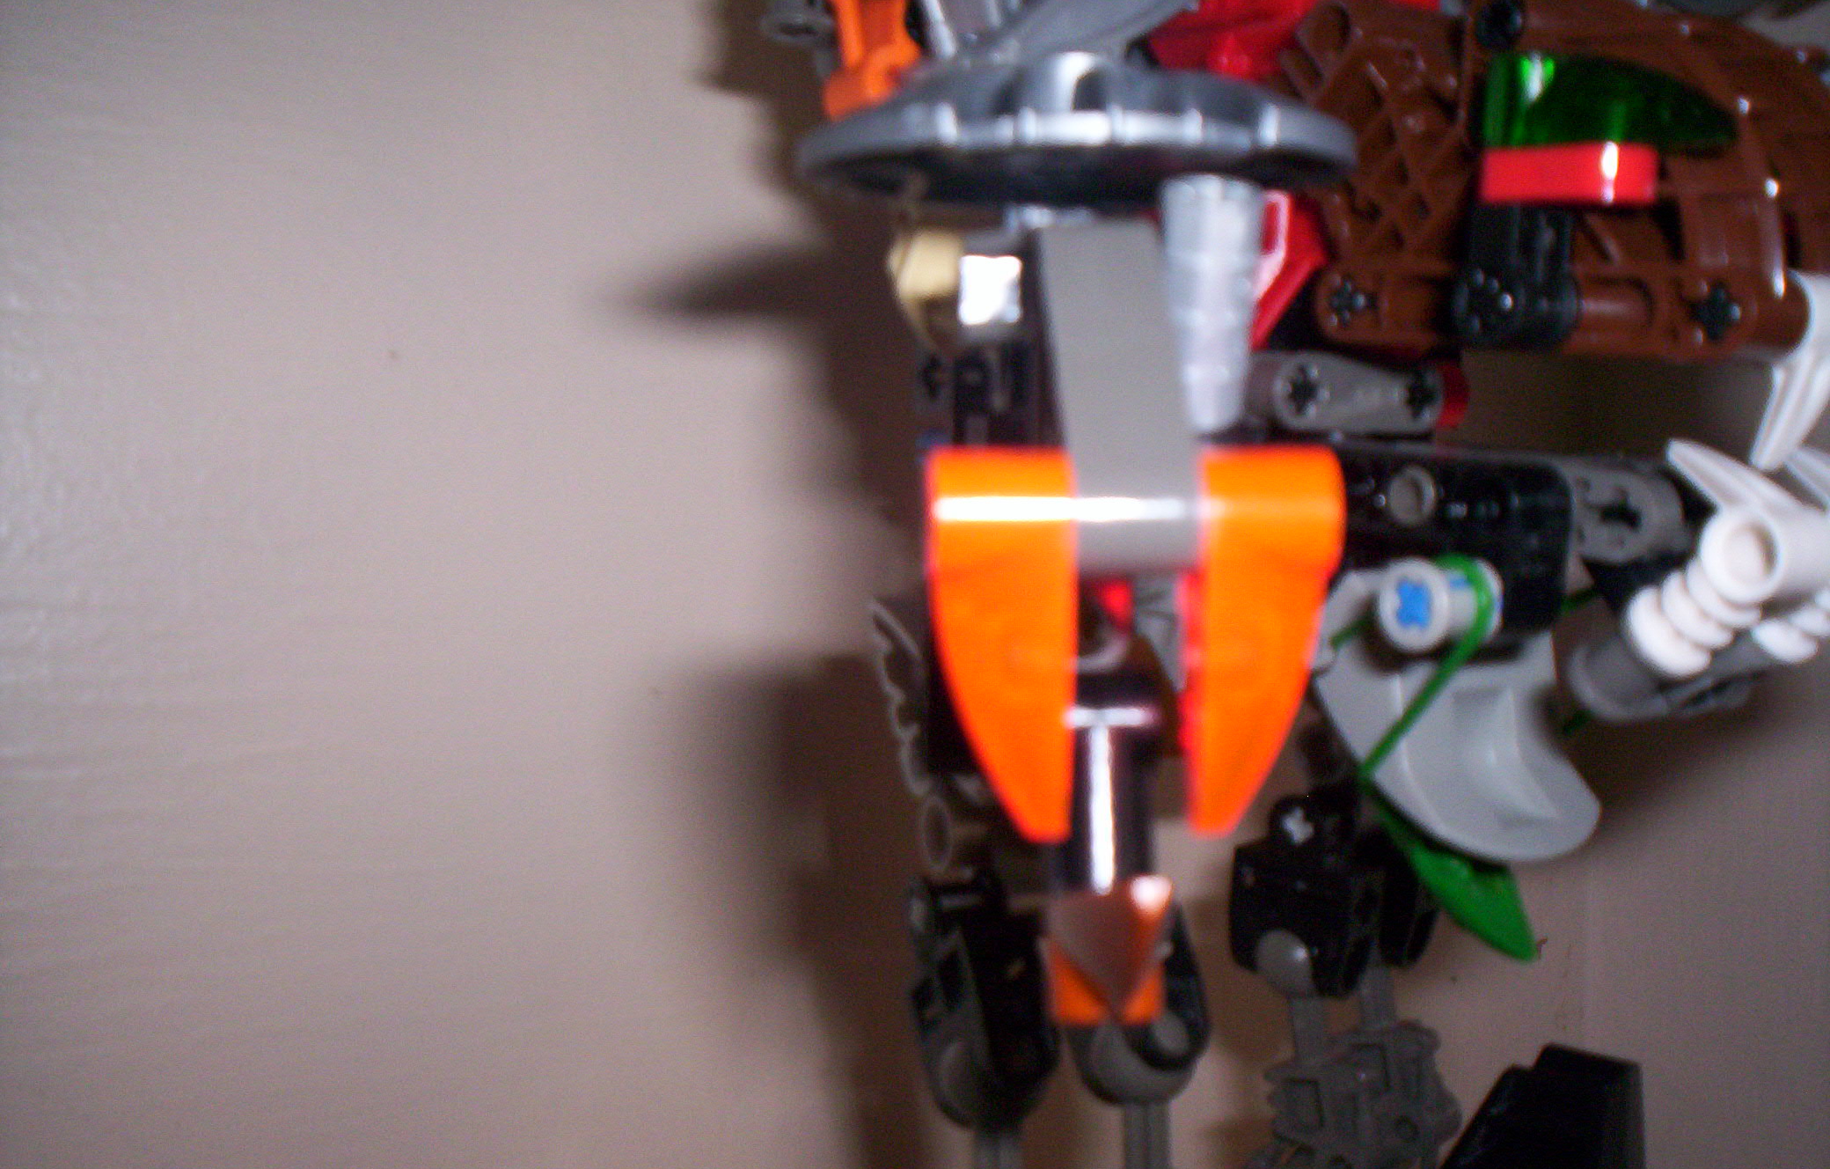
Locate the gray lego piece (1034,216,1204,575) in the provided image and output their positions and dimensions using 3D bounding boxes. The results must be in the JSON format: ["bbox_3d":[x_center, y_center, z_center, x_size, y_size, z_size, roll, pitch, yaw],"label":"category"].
[{"bbox_3d":[0.012,-0.012,0.120,0.008,0.024,0.007,-3,-24,-2],"label":"gray lego piece"}]

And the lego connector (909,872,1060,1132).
[{"bbox_3d":[0.007,0.040,0.188,0.010,0.024,0.015,-5,1,-24],"label":"lego connector"}]

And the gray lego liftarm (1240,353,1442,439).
[{"bbox_3d":[0.041,-0.018,0.190,0.024,0.007,0.008,-2,0,-34],"label":"gray lego liftarm"}]

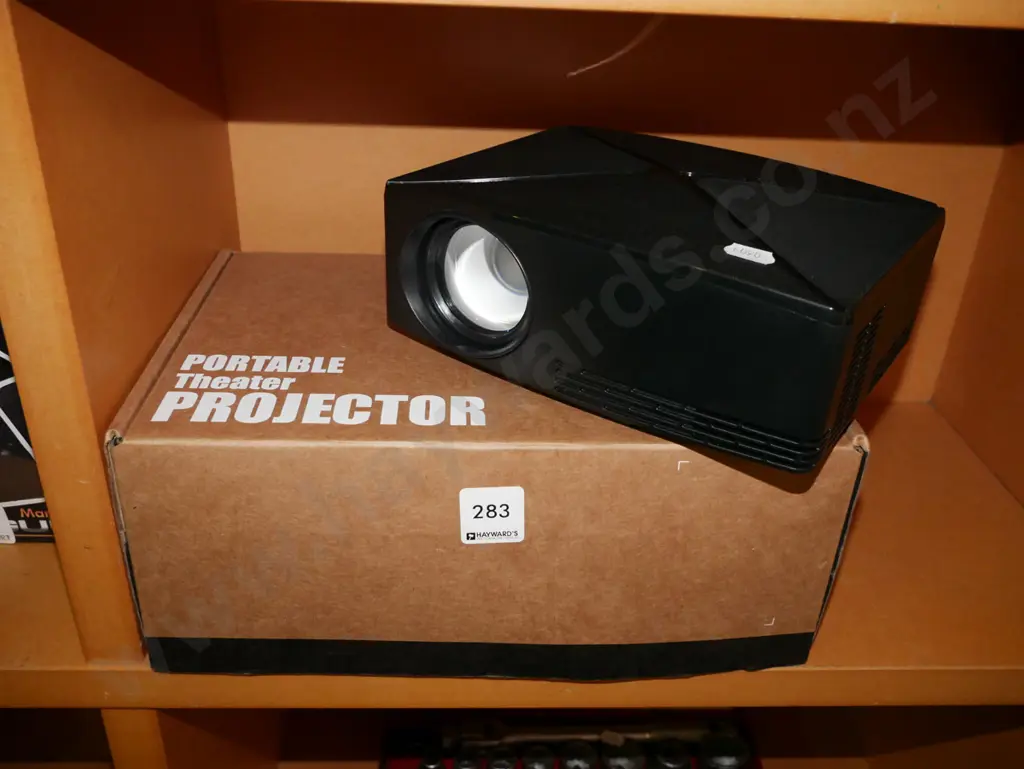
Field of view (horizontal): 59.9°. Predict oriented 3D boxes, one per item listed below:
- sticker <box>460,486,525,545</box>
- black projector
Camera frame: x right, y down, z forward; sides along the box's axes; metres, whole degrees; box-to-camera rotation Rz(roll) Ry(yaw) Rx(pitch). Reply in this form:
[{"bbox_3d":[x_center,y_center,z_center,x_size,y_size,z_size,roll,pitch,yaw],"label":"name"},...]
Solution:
[{"bbox_3d":[-0.008,0.057,0.386,0.028,0.030,0.001,-2,29,-4],"label":"sticker"},{"bbox_3d":[0.072,-0.055,0.439,0.220,0.075,0.154,20,32,29],"label":"black projector"}]

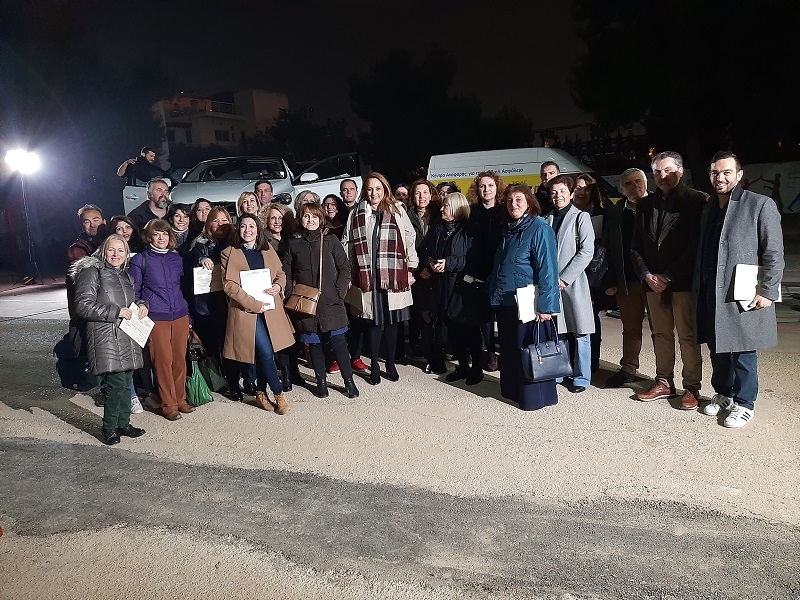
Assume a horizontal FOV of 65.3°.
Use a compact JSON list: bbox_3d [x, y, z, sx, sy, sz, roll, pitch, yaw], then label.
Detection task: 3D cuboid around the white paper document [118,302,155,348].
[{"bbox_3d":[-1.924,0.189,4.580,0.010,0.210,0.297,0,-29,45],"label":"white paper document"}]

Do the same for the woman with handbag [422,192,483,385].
[{"bbox_3d":[0.446,-0.089,5.300,0.530,1.619,0.460,2,10,35],"label":"woman with handbag"}]

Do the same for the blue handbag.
[{"bbox_3d":[1.080,0.380,4.600,0.340,0.420,0.160,-6,9,-20],"label":"blue handbag"}]

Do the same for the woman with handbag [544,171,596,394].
[{"bbox_3d":[1.338,-0.121,4.870,0.520,1.675,0.420,4,11,42],"label":"woman with handbag"}]

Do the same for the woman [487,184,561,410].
[{"bbox_3d":[0.960,-0.025,4.781,0.500,1.650,0.400,3,10,36],"label":"woman"}]

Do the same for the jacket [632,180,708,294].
[{"bbox_3d":[1.965,-0.463,4.550,0.530,0.790,0.340,2,10,35],"label":"jacket"}]

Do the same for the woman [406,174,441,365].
[{"bbox_3d":[0.220,-0.211,5.600,0.520,1.703,0.380,-3,8,8],"label":"woman"}]

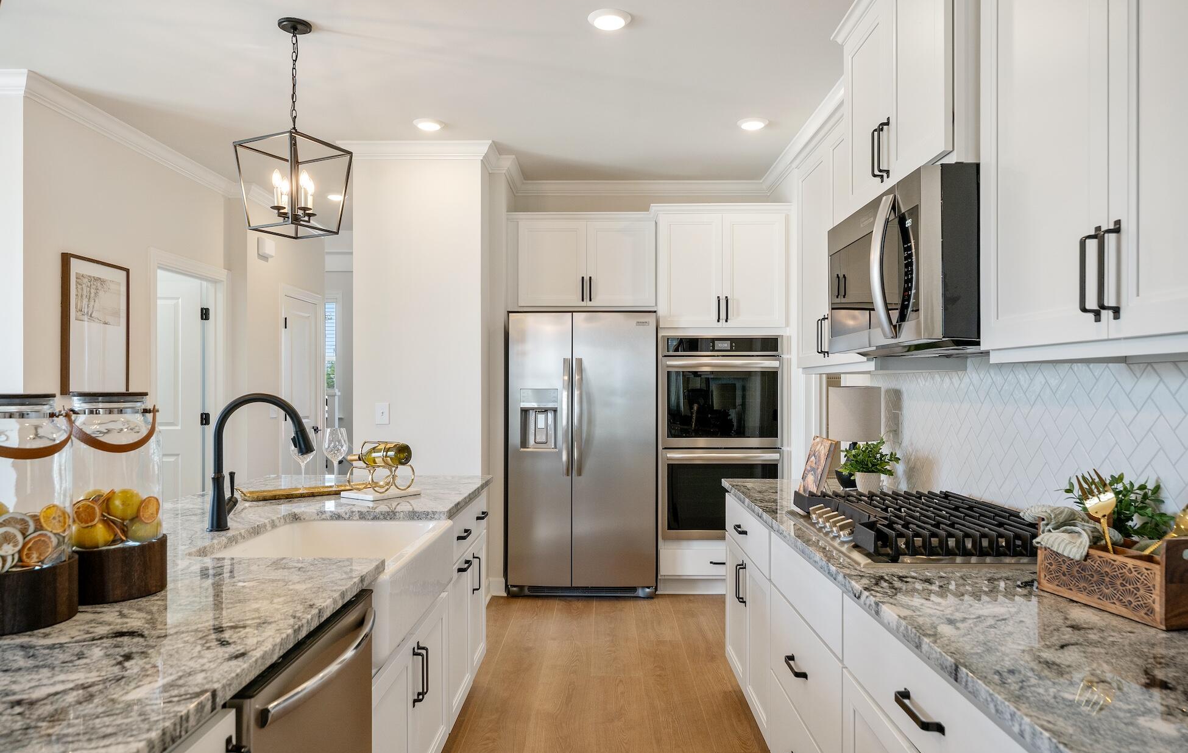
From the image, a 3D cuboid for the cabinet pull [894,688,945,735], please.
[{"bbox_3d":[0.543,0.561,1.334,0.029,0.015,0.165,0,-1,1],"label":"cabinet pull"}]

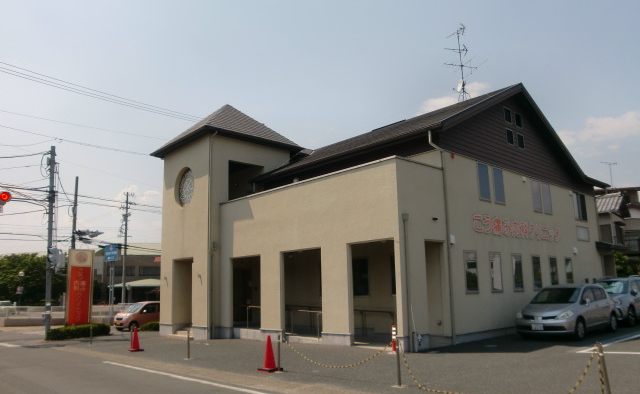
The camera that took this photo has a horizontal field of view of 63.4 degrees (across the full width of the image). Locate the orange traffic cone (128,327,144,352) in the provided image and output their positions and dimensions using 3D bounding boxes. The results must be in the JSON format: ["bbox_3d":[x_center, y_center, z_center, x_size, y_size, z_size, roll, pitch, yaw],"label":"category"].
[{"bbox_3d":[-5.826,4.508,16.482,0.400,0.700,0.400,9,-15,-42],"label":"orange traffic cone"}]

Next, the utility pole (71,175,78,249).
[{"bbox_3d":[-17.393,3.688,36.674,0.300,10.600,0.300,-1,-11,0],"label":"utility pole"}]

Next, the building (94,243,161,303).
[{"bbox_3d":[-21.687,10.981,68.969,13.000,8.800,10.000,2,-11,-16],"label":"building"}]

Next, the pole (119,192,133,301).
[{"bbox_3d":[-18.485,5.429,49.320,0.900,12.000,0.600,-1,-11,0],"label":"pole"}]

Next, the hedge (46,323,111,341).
[{"bbox_3d":[-11.007,6.103,23.440,1.150,0.500,2.650,-11,-14,40],"label":"hedge"}]

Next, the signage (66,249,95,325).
[{"bbox_3d":[-11.309,4.534,24.446,1.170,4.010,0.300,9,-15,-42],"label":"signage"}]

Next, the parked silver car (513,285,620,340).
[{"bbox_3d":[7.675,3.494,16.051,4.200,1.530,1.700,8,-14,-42],"label":"parked silver car"}]

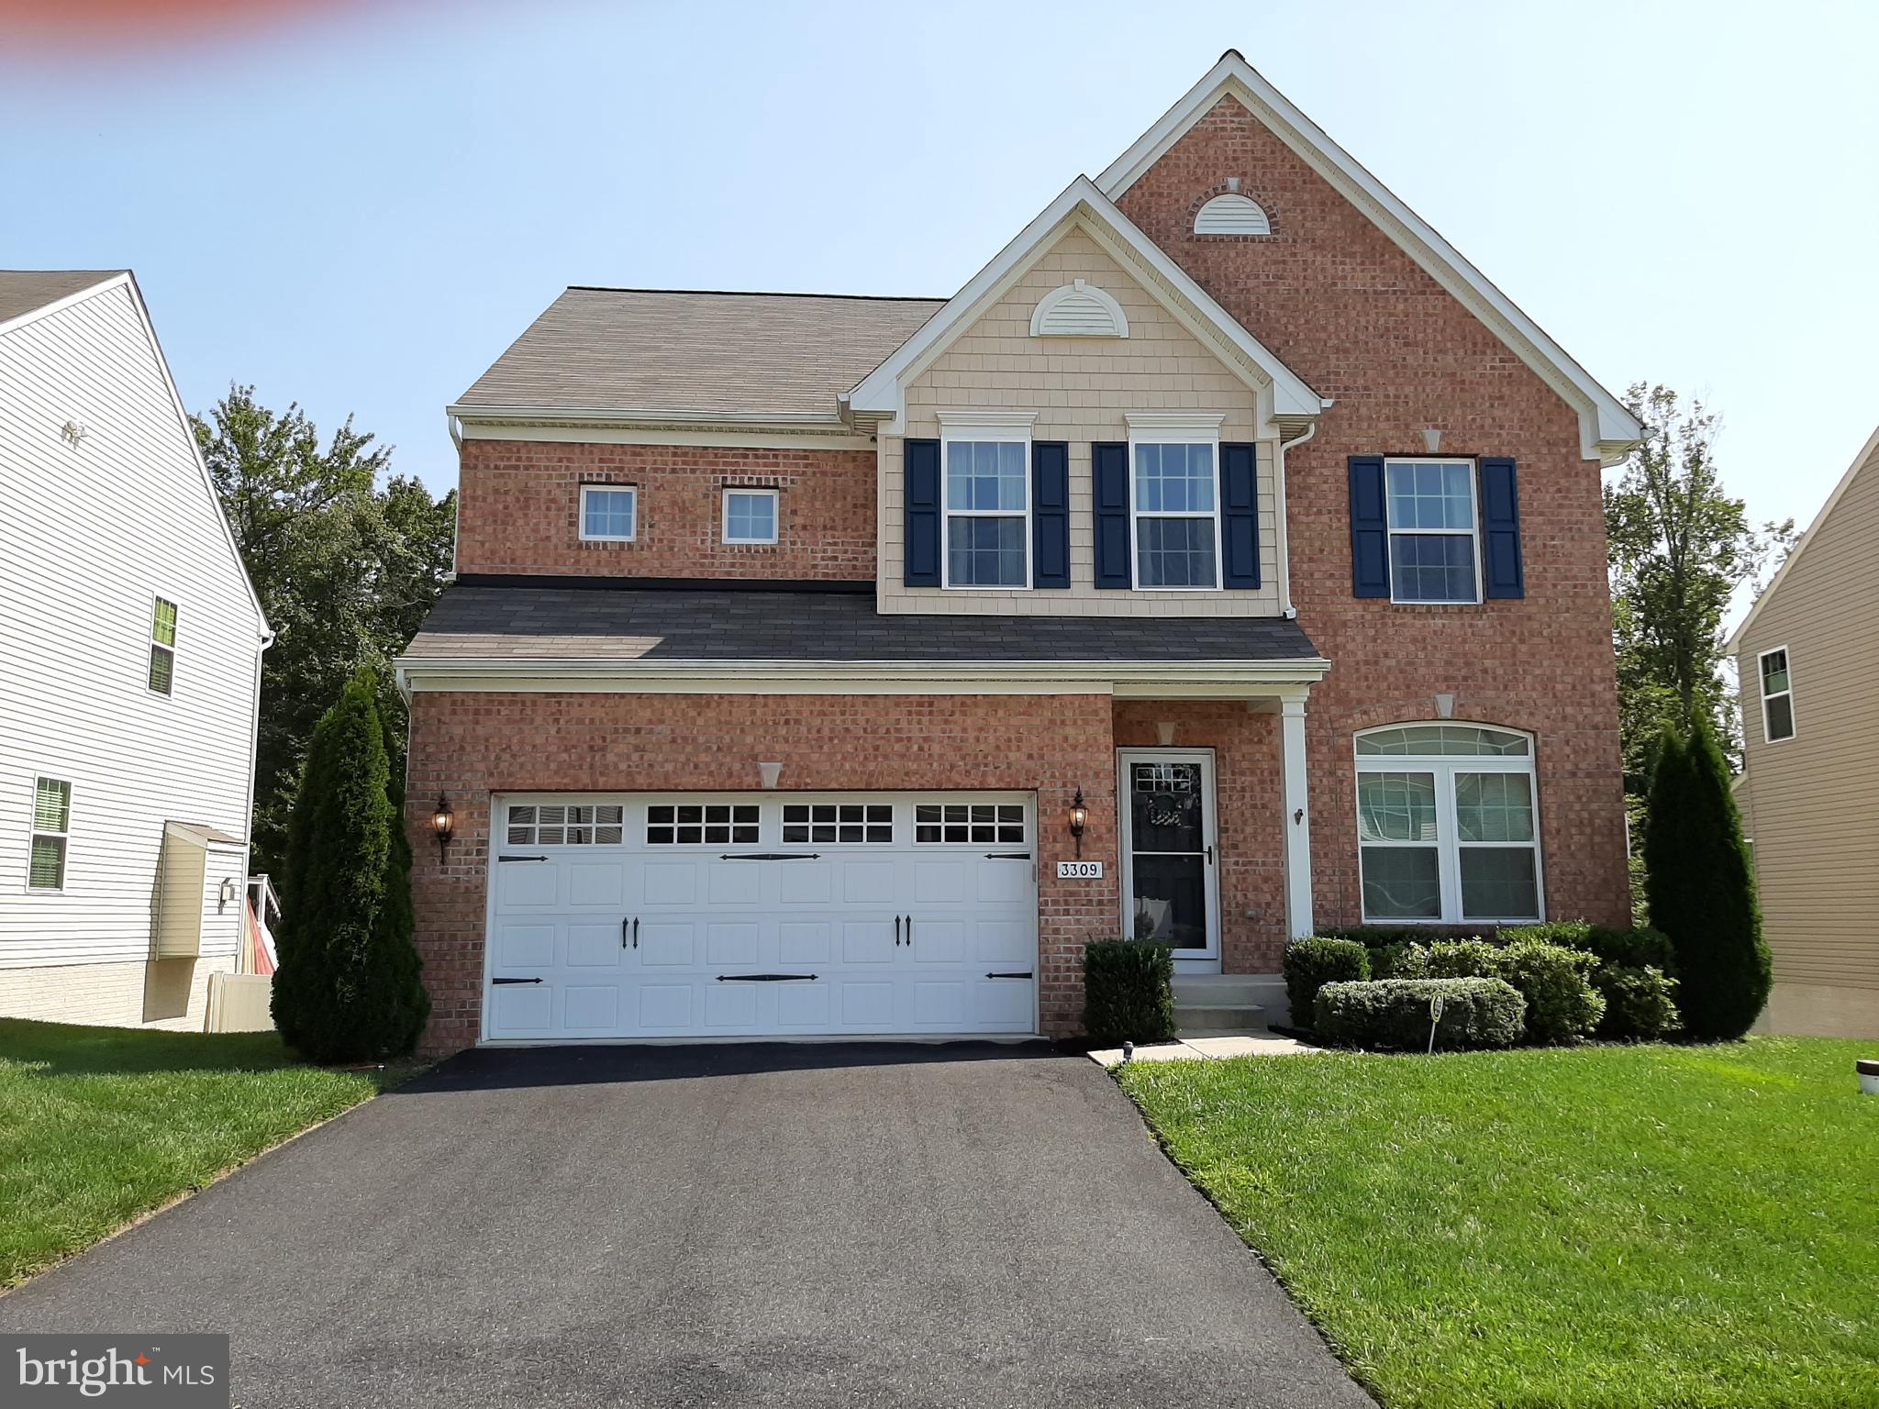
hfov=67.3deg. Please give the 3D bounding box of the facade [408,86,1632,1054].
[{"bbox_3d":[1.124,-1.862,14.000,11.806,10.116,1.500,0,-9,-3],"label":"facade"}]

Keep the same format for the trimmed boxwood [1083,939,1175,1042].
[{"bbox_3d":[1.631,2.449,12.109,0.766,0.844,0.750,0,-9,-3],"label":"trimmed boxwood"}]

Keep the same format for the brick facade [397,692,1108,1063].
[{"bbox_3d":[-1.561,1.486,12.788,6.348,3.156,0.350,0,-9,-3],"label":"brick facade"}]

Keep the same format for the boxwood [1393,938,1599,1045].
[{"bbox_3d":[4.813,2.427,12.110,1.659,0.824,1.000,0,-9,-3],"label":"boxwood"}]

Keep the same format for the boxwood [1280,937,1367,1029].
[{"bbox_3d":[3.351,2.430,12.243,0.677,0.787,0.780,0,-9,-3],"label":"boxwood"}]

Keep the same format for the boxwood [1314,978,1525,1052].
[{"bbox_3d":[3.890,2.491,11.450,1.625,0.507,0.900,0,-9,-3],"label":"boxwood"}]

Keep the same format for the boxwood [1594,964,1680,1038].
[{"bbox_3d":[6.049,2.569,12.299,0.714,0.587,0.750,0,-9,-3],"label":"boxwood"}]

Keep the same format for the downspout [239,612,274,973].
[{"bbox_3d":[-11.863,1.768,24.562,0.150,6.500,0.450,0,-9,-3],"label":"downspout"}]

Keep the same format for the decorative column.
[{"bbox_3d":[3.312,1.231,13.080,0.240,2.668,0.240,0,-9,-3],"label":"decorative column"}]

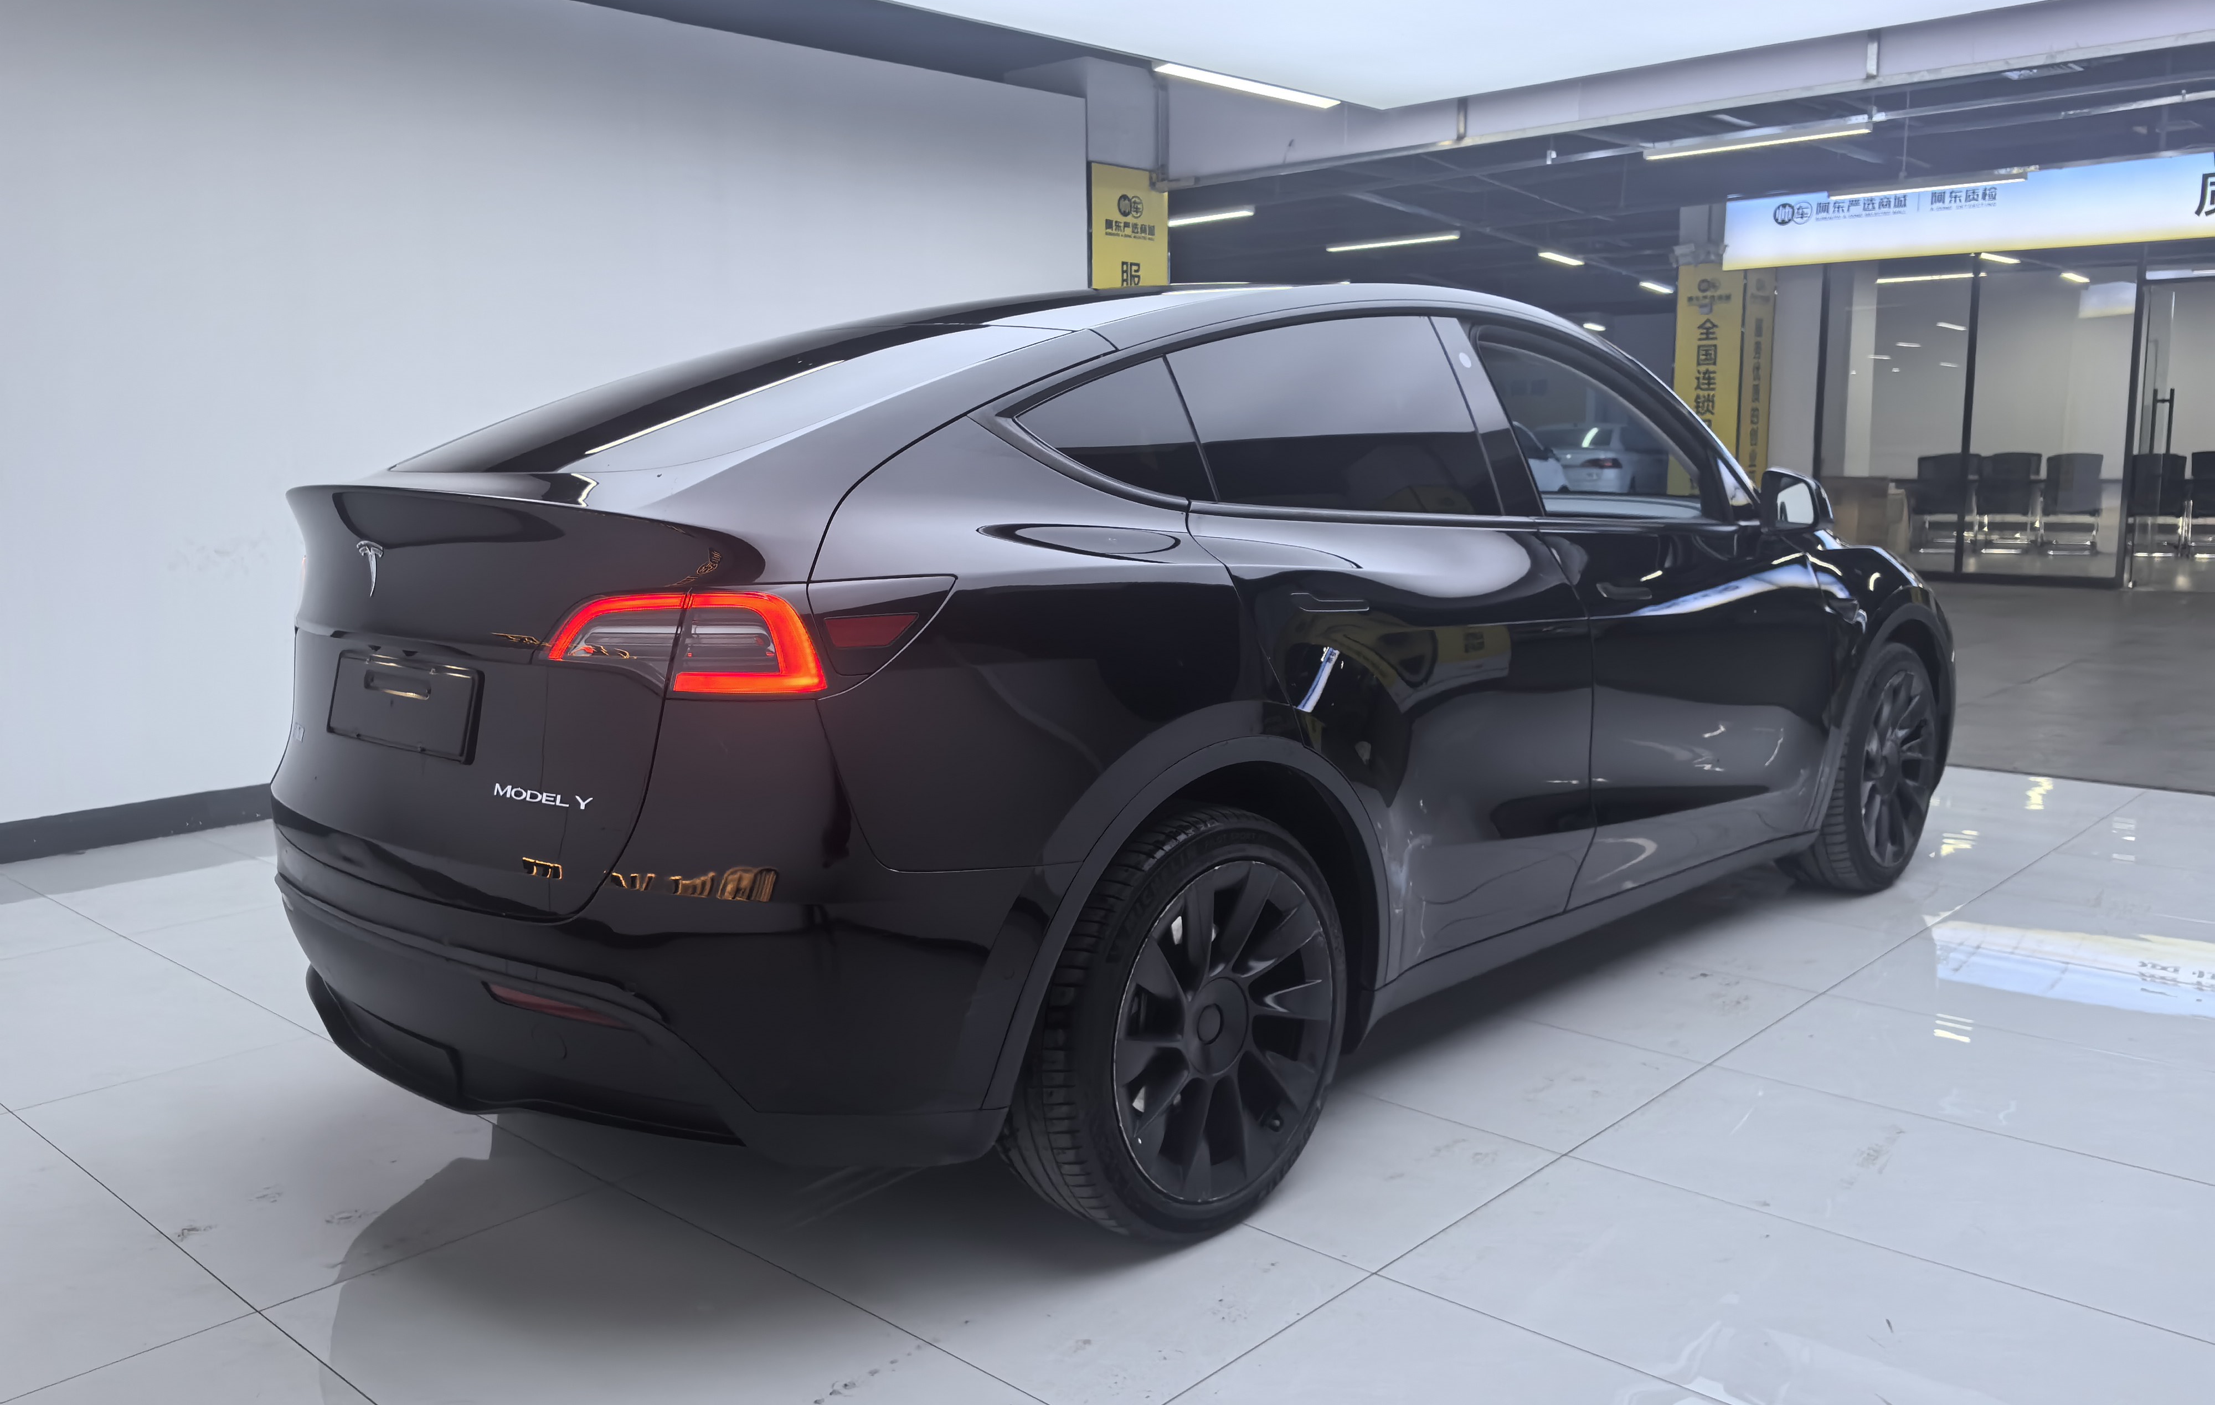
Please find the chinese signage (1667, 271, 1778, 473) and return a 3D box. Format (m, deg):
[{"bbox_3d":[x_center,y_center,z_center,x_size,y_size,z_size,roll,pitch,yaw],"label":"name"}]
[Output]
[{"bbox_3d":[5.847,-2.705,16.507,0.640,2.790,0.660,7,11,42],"label":"chinese signage"}]

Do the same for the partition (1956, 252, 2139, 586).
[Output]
[{"bbox_3d":[8.257,-2.522,15.219,1.370,3.000,0.080,7,11,42],"label":"partition"}]

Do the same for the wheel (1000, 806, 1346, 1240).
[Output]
[{"bbox_3d":[0.102,0.494,2.775,0.255,0.705,0.705,7,11,43],"label":"wheel"}]

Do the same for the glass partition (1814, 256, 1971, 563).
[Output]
[{"bbox_3d":[7.300,-2.641,16.089,1.370,3.000,0.080,7,11,42],"label":"glass partition"}]

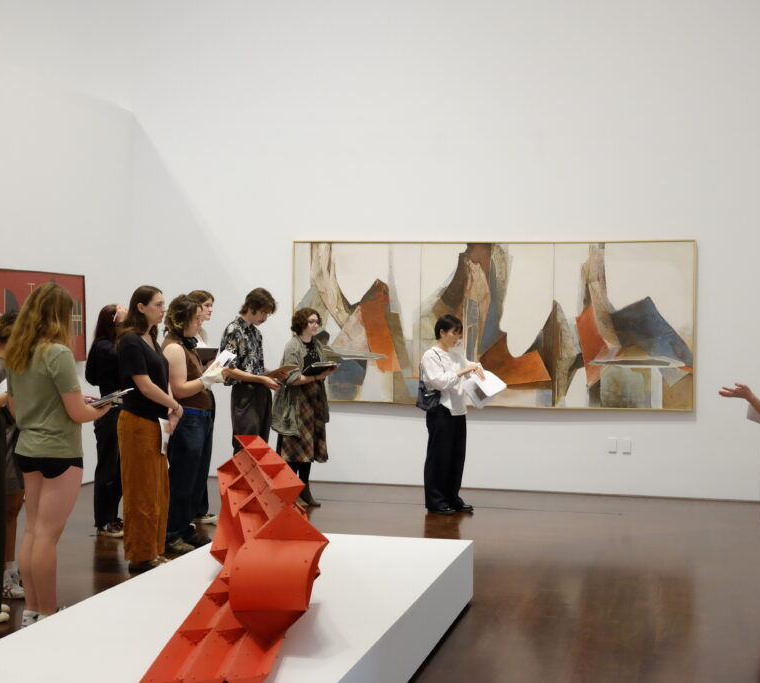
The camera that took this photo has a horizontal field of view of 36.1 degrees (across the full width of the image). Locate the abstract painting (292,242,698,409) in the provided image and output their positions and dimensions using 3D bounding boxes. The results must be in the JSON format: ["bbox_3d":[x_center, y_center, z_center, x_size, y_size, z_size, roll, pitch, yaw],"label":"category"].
[{"bbox_3d":[0.973,-0.171,10.755,3.720,1.530,0.060,1,1,14],"label":"abstract painting"}]

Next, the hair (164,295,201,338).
[{"bbox_3d":[-1.301,-0.166,7.748,0.250,0.292,0.210,0,1,-18],"label":"hair"}]

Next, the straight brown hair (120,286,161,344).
[{"bbox_3d":[-1.487,-0.164,7.225,0.220,0.370,0.200,1,1,20],"label":"straight brown hair"}]

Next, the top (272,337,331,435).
[{"bbox_3d":[-0.669,0.378,9.809,0.340,0.820,0.430,2,1,40],"label":"top"}]

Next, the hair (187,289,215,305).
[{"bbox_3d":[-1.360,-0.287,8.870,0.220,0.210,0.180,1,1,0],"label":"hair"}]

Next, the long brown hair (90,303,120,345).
[{"bbox_3d":[-1.948,-0.114,8.339,0.220,0.300,0.200,1,1,20],"label":"long brown hair"}]

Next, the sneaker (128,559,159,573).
[{"bbox_3d":[-1.405,1.350,7.140,0.260,0.095,0.100,0,1,-15],"label":"sneaker"}]

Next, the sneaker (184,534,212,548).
[{"bbox_3d":[-1.242,1.330,7.918,0.270,0.110,0.100,1,1,22],"label":"sneaker"}]

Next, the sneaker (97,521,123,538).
[{"bbox_3d":[-1.884,1.317,8.226,0.270,0.110,0.100,1,1,32],"label":"sneaker"}]

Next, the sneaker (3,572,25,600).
[{"bbox_3d":[-2.019,1.344,6.426,0.260,0.120,0.100,1,1,10],"label":"sneaker"}]

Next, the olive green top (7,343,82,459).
[{"bbox_3d":[-1.648,0.292,5.767,0.420,0.594,0.290,2,1,44],"label":"olive green top"}]

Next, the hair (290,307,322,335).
[{"bbox_3d":[-0.618,-0.177,9.809,0.200,0.235,0.200,1,1,38],"label":"hair"}]

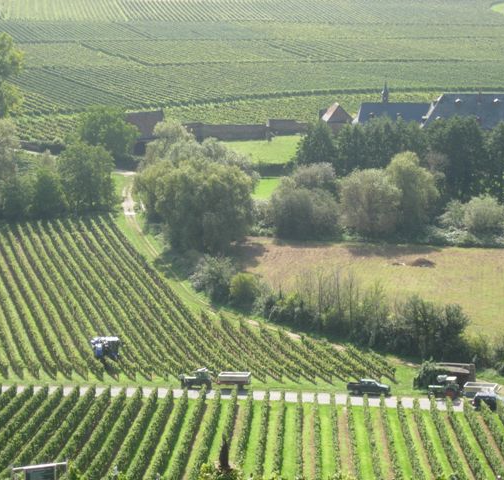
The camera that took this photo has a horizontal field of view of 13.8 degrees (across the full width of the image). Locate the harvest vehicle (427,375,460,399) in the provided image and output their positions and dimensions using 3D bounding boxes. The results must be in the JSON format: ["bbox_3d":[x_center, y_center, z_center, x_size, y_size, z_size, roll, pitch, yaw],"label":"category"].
[{"bbox_3d":[23.343,17.969,254.000,3.850,2.500,1.900,1,10,9],"label":"harvest vehicle"}]

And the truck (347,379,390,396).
[{"bbox_3d":[14.405,18.181,257.000,5.100,1.750,1.850,1,10,8],"label":"truck"}]

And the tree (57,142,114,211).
[{"bbox_3d":[-31.845,-11.545,402.000,10.600,14.000,10.400,0,9,0],"label":"tree"}]

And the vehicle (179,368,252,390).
[{"bbox_3d":[-4.426,17.519,260.500,8.900,2.500,2.000,1,10,8],"label":"vehicle"}]

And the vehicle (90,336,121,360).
[{"bbox_3d":[-18.934,14.620,271.500,2.700,3.400,5.000,-2,10,-12],"label":"vehicle"}]

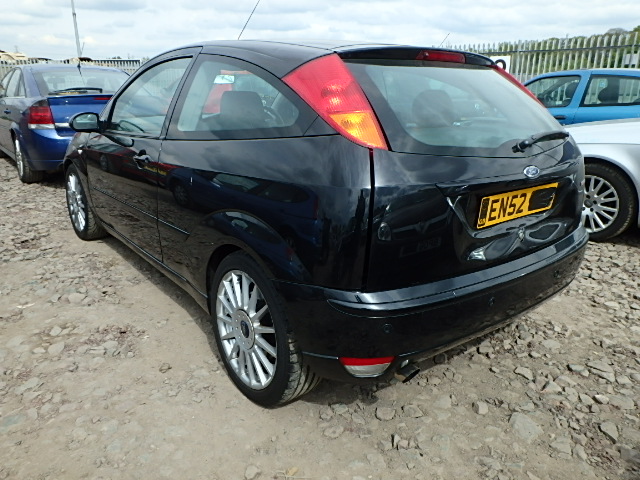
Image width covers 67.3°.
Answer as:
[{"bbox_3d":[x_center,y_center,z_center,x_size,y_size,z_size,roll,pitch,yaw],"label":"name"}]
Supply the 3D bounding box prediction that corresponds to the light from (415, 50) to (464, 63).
[{"bbox_3d":[0.479,-0.736,1.929,0.300,0.040,0.060,-12,22,-37],"label":"light"}]

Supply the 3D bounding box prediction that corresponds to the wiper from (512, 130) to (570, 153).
[{"bbox_3d":[0.896,-0.393,1.898,0.520,0.080,0.080,-12,-5,-37],"label":"wiper"}]

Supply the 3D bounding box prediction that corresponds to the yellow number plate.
[{"bbox_3d":[0.732,-0.129,1.769,0.520,0.112,0.015,-12,27,-37],"label":"yellow number plate"}]

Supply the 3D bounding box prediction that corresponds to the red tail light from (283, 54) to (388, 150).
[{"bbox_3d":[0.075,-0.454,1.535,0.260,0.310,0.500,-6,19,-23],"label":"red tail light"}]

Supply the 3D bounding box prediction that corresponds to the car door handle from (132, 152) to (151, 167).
[{"bbox_3d":[-0.895,-0.406,2.427,0.050,0.070,0.210,-12,22,-37],"label":"car door handle"}]

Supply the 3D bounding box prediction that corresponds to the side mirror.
[{"bbox_3d":[-1.420,-0.705,2.885,0.200,0.130,0.110,-10,20,-31],"label":"side mirror"}]

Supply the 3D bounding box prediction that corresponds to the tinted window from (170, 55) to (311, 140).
[{"bbox_3d":[-0.343,-0.537,1.862,0.080,0.410,0.980,18,-1,-45],"label":"tinted window"}]

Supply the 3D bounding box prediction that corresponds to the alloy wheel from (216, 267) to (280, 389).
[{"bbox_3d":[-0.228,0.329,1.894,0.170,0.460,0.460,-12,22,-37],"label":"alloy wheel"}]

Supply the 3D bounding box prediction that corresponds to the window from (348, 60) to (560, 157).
[{"bbox_3d":[0.583,-0.514,1.855,1.140,0.100,0.520,-12,61,-37],"label":"window"}]

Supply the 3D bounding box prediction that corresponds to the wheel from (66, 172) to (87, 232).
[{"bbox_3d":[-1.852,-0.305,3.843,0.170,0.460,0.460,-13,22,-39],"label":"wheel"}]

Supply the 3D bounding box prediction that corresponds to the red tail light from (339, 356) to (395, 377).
[{"bbox_3d":[0.141,0.400,1.547,0.185,0.085,0.060,-2,17,-10],"label":"red tail light"}]

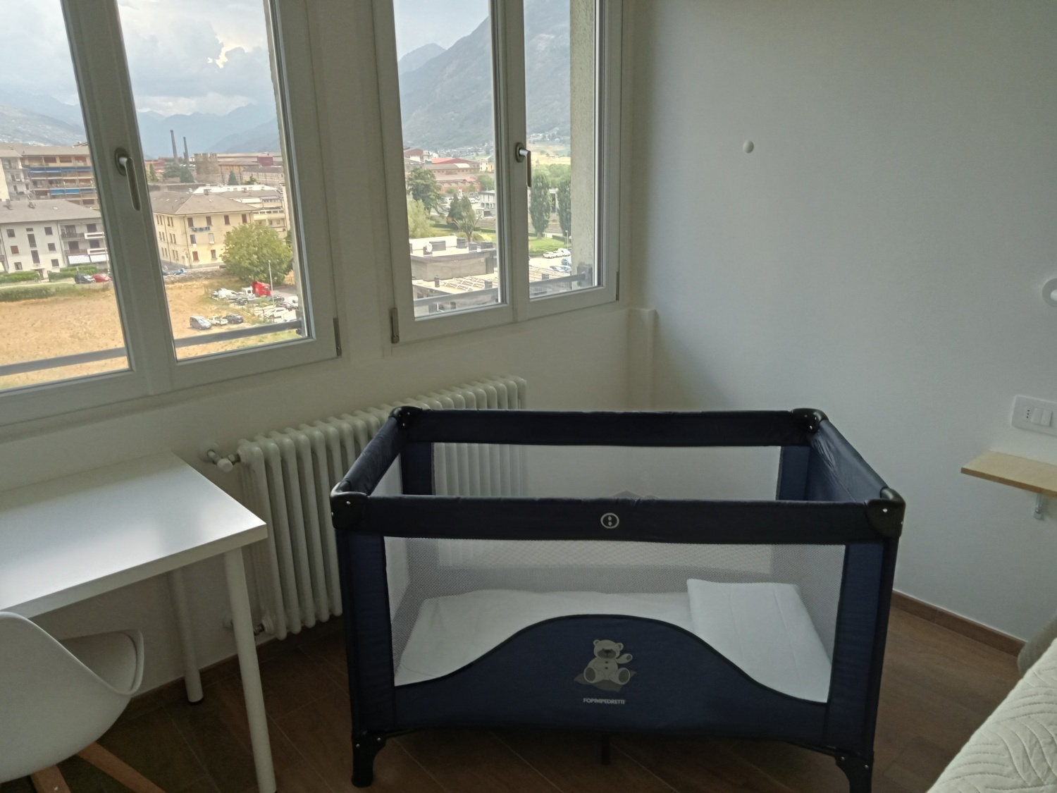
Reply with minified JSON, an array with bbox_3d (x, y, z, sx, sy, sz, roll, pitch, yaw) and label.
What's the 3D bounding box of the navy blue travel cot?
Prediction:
[{"bbox_3d":[0.208,0.504,2.300,1.260,0.800,0.640,0,19,4],"label":"navy blue travel cot"}]

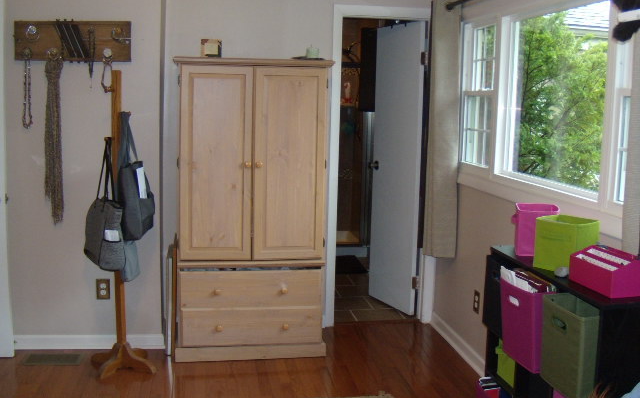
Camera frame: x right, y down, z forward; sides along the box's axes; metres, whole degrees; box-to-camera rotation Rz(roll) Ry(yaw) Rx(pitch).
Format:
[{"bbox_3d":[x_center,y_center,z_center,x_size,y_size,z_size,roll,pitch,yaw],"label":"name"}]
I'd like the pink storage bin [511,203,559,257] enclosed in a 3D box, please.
[{"bbox_3d":[0.870,0.131,2.660,0.155,0.177,0.175,4,8,15],"label":"pink storage bin"}]

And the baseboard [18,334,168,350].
[{"bbox_3d":[-1.358,0.844,3.930,0.850,0.095,0.016,1,8,-8],"label":"baseboard"}]

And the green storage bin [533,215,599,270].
[{"bbox_3d":[0.897,0.166,2.423,0.165,0.170,0.155,-5,10,-41],"label":"green storage bin"}]

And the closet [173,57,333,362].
[{"bbox_3d":[-0.411,0.049,4.001,0.865,1.700,0.540,1,8,-8],"label":"closet"}]

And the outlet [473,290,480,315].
[{"bbox_3d":[0.882,0.584,3.765,0.010,0.122,0.082,1,8,-8],"label":"outlet"}]

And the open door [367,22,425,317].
[{"bbox_3d":[0.551,-0.220,4.824,0.040,2.035,0.580,-2,9,-27],"label":"open door"}]

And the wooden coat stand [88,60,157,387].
[{"bbox_3d":[-1.065,0.125,3.611,0.360,1.620,0.350,1,8,-8],"label":"wooden coat stand"}]

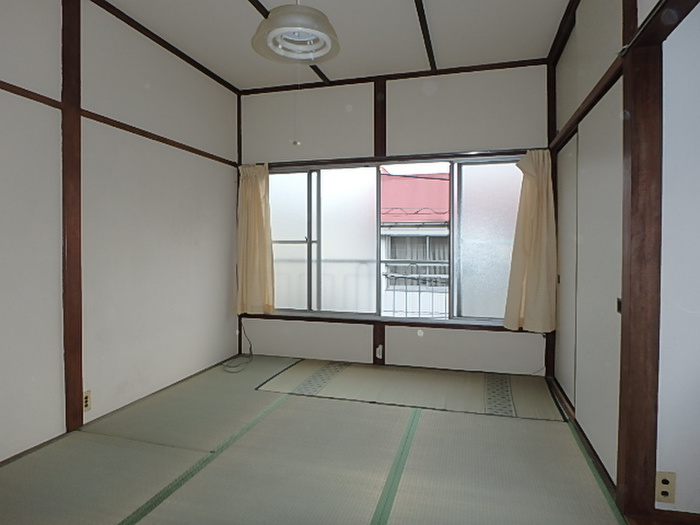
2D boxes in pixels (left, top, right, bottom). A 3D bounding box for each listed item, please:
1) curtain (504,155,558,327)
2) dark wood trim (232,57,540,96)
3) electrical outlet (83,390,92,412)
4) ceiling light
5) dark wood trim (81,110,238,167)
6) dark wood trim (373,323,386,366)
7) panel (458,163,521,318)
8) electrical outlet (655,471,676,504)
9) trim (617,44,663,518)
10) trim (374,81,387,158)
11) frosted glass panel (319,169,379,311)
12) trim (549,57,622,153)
[{"bbox_3d":[1.363,-0.163,3.224,0.355,1.359,0.118,1,2,16],"label":"curtain"},{"bbox_3d":[0.242,-1.580,3.646,2.675,0.043,0.040,1,1,16],"label":"dark wood trim"},{"bbox_3d":[-1.489,0.787,2.405,0.012,0.115,0.062,1,1,16],"label":"electrical outlet"},{"bbox_3d":[-0.242,-1.047,1.929,0.400,0.130,0.400,0,2,0],"label":"ceiling light"},{"bbox_3d":[-1.258,-0.859,3.154,0.030,0.042,1.689,1,1,16],"label":"dark wood trim"},{"bbox_3d":[0.254,0.705,3.667,0.105,0.355,0.039,1,2,16],"label":"dark wood trim"},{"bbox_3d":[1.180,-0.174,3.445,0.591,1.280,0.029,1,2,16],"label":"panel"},{"bbox_3d":[1.199,0.855,1.607,0.065,0.117,0.012,1,1,16],"label":"electrical outlet"},{"bbox_3d":[1.084,0.085,1.591,0.101,1.709,0.096,1,1,16],"label":"trim"},{"bbox_3d":[0.263,-1.234,3.663,0.106,0.649,0.040,1,1,16],"label":"trim"},{"bbox_3d":[-0.018,-0.193,3.776,0.537,1.276,0.030,1,2,16],"label":"frosted glass panel"},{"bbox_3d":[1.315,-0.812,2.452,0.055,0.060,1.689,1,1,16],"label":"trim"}]

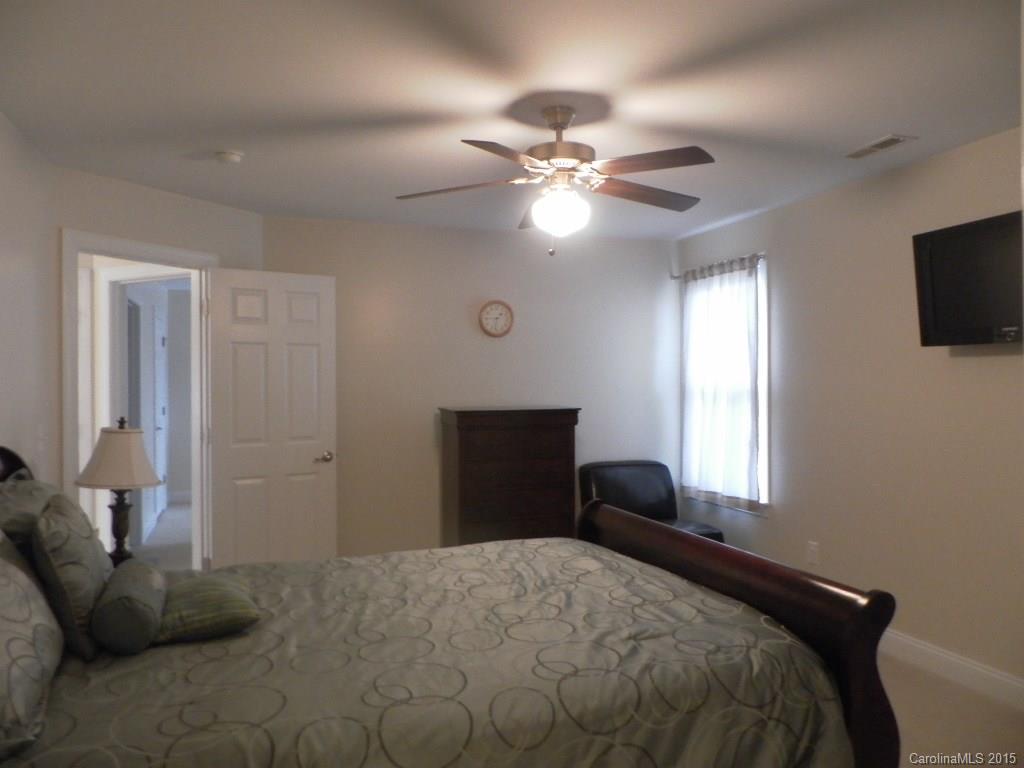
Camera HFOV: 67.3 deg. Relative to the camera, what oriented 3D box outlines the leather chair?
[{"bbox_3d":[0.942,0.963,5.218,0.690,0.810,0.740,-1,0,-19],"label":"leather chair"}]

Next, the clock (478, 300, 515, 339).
[{"bbox_3d":[-0.107,-0.440,5.255,0.252,0.252,0.040,-1,0,-19],"label":"clock"}]

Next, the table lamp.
[{"bbox_3d":[-1.626,0.468,3.196,0.325,0.650,0.325,-1,0,-19],"label":"table lamp"}]

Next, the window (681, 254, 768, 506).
[{"bbox_3d":[1.379,-0.026,5.164,0.080,1.560,0.900,-1,0,-19],"label":"window"}]

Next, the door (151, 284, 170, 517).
[{"bbox_3d":[-3.695,0.367,8.067,0.050,2.040,0.800,-1,0,-19],"label":"door"}]

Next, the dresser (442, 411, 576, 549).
[{"bbox_3d":[-0.015,0.770,5.047,0.840,1.214,0.445,-1,0,-19],"label":"dresser"}]

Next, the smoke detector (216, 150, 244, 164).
[{"bbox_3d":[-1.260,-1.017,3.454,0.130,0.045,0.130,-1,0,-19],"label":"smoke detector"}]

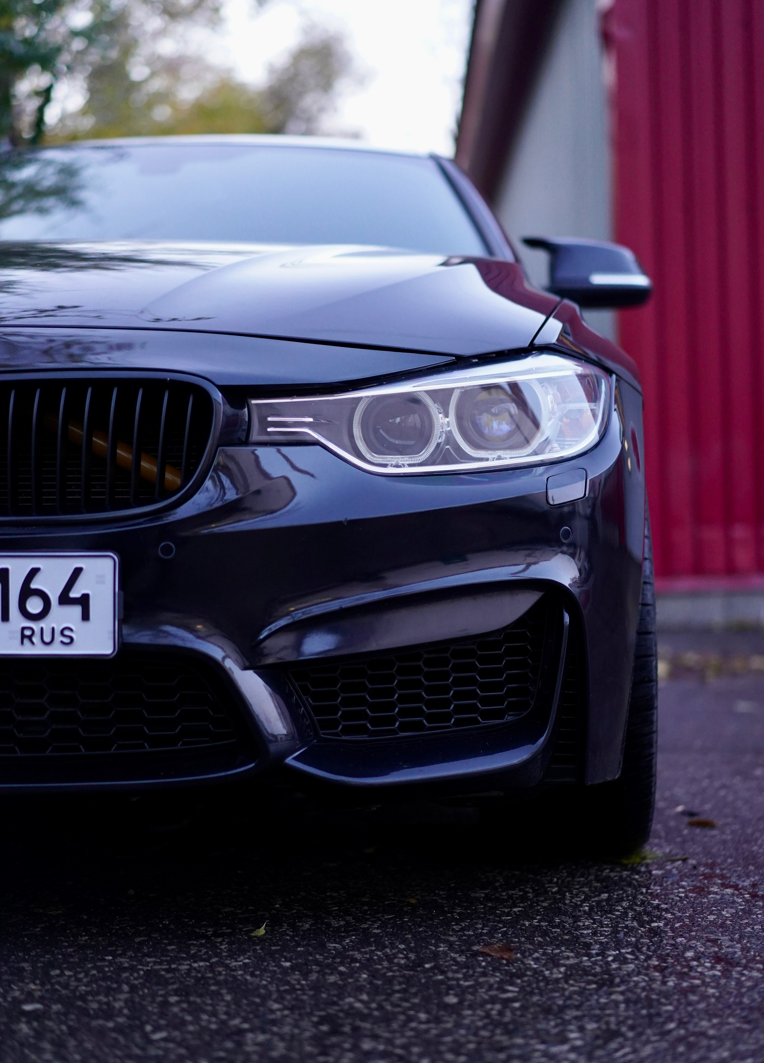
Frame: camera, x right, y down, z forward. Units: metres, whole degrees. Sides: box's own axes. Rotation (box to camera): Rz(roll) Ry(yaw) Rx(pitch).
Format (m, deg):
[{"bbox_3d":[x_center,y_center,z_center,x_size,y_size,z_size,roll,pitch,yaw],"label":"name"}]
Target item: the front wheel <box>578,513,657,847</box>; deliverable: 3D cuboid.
[{"bbox_3d":[0.273,0.156,2.630,0.235,0.660,0.660,-1,-2,4],"label":"front wheel"}]

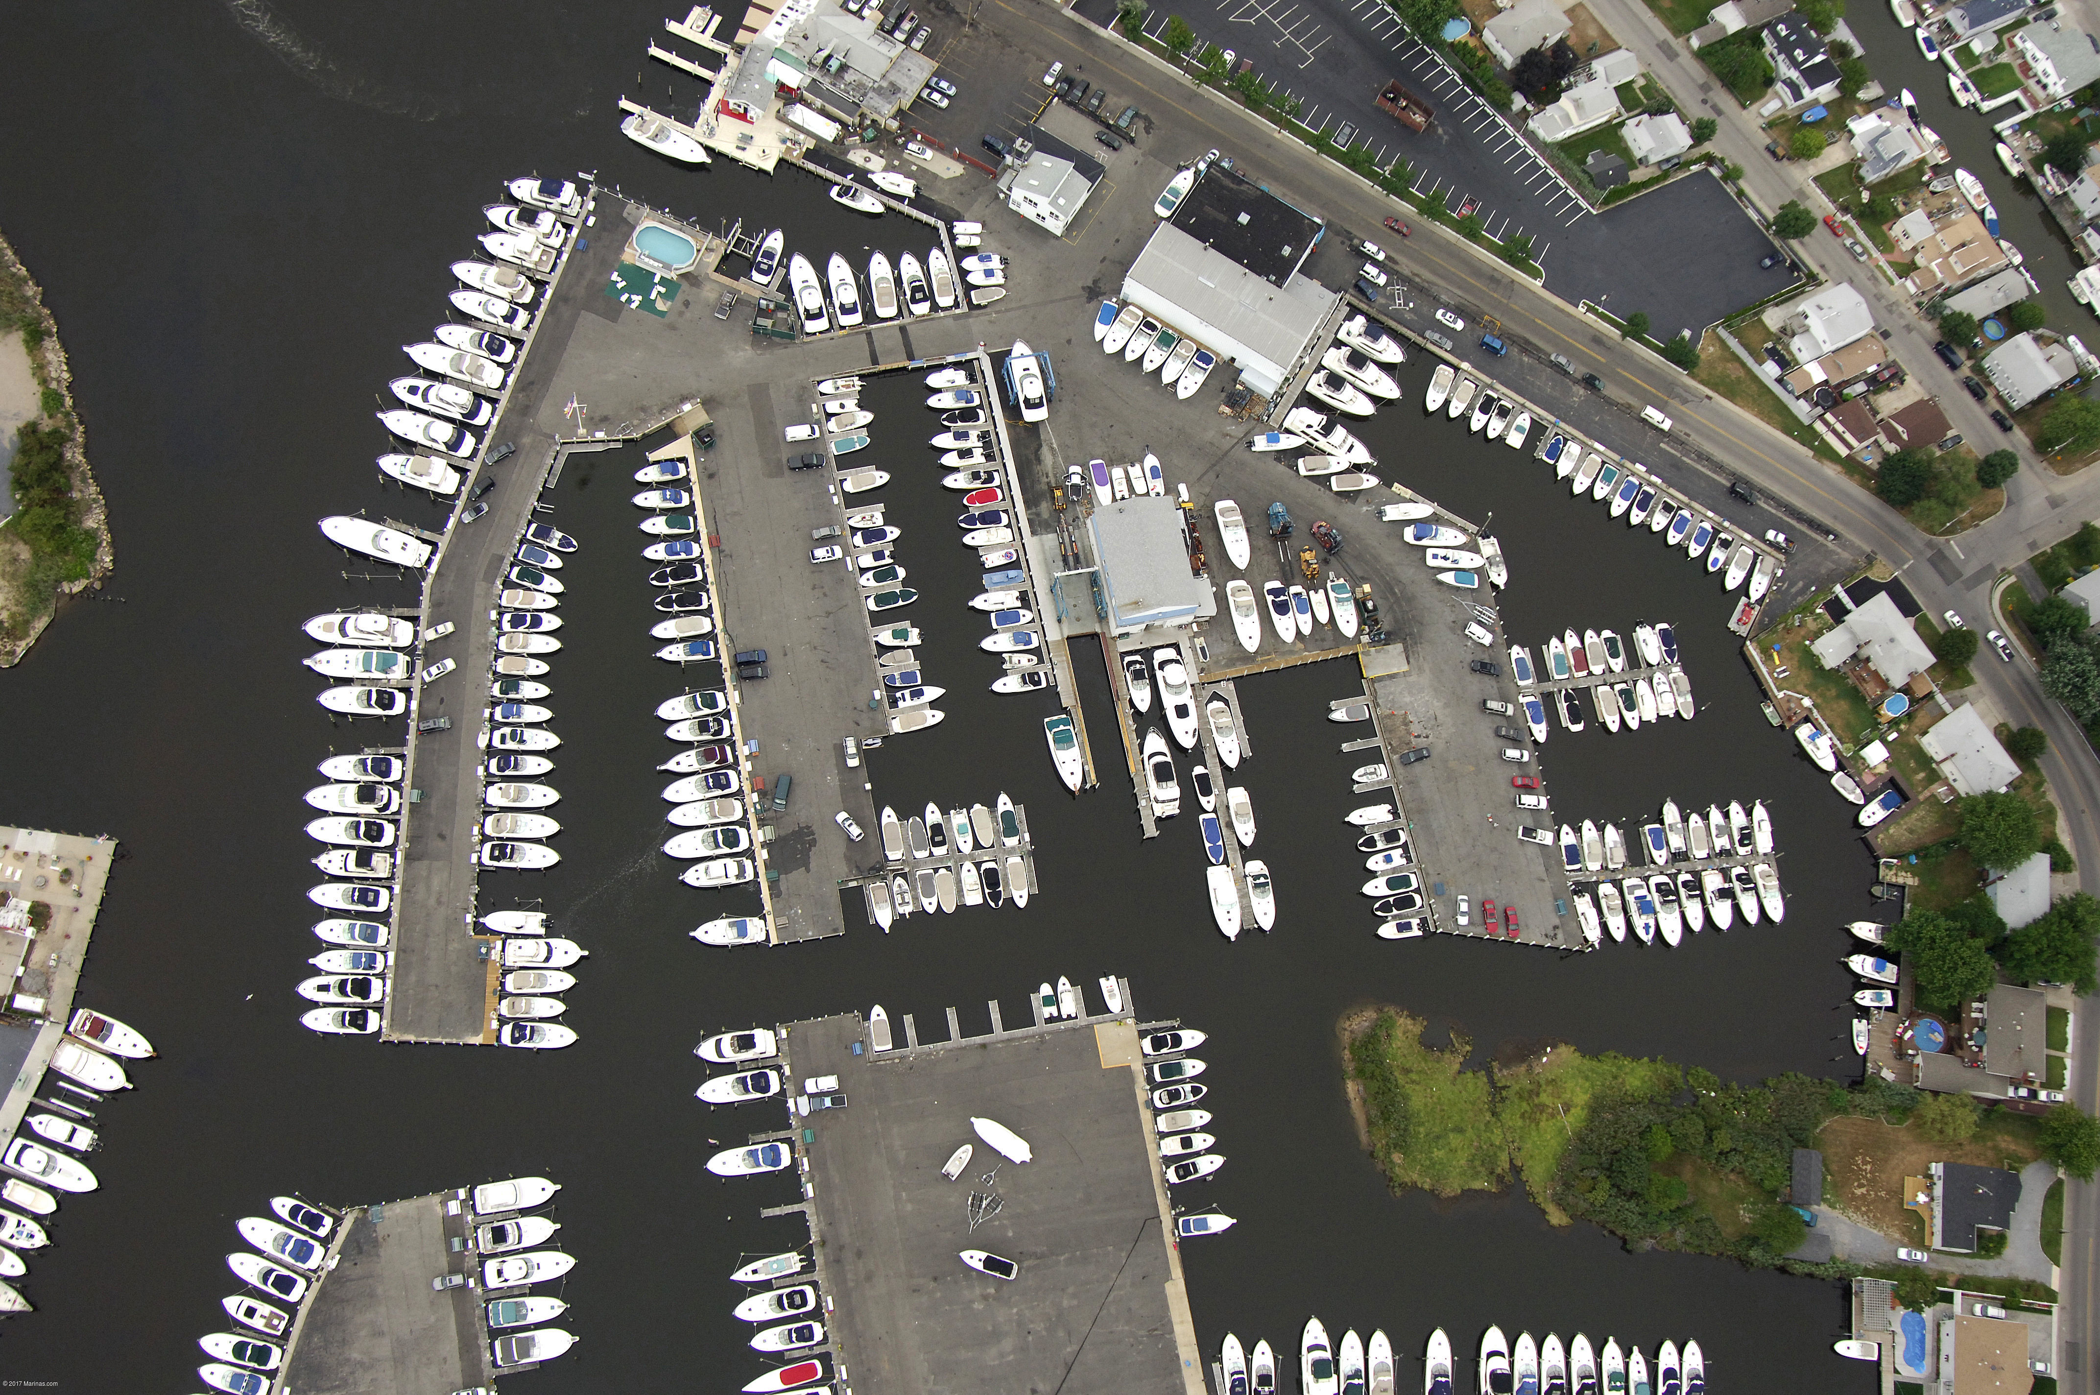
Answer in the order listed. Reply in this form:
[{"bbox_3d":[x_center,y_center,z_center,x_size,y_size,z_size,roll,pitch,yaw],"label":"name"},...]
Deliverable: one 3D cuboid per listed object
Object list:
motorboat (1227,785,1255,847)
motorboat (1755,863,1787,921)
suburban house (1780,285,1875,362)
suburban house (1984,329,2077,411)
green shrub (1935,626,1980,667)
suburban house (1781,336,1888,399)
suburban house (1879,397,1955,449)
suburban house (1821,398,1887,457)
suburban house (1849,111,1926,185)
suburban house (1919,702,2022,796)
[{"bbox_3d":[29.416,17.990,318.127,3.300,2.900,9.834,-6,71,-9],"label":"motorboat"},{"bbox_3d":[113.230,30.780,329.200,3.210,2.610,9.540,-6,72,-9],"label":"motorboat"},{"bbox_3d":[133.930,-64.660,362.930,15.650,5.020,9.330,-28,77,-15],"label":"suburban house"},{"bbox_3d":[170.820,-57.790,364.250,13.850,7.020,10.430,-30,77,-16],"label":"suburban house"},{"bbox_3d":[151.350,-8.310,349.810,6.400,5.000,6.400,2,73,-6],"label":"green shrub"},{"bbox_3d":[133.097,-56.022,355.819,18.529,5.300,5.494,-23,74,-14],"label":"suburban house"},{"bbox_3d":[145.943,-45.595,353.643,11.823,5.000,6.352,-25,75,-15],"label":"suburban house"},{"bbox_3d":[134.222,-45.628,351.935,7.676,5.600,7.505,-26,75,-15],"label":"suburban house"},{"bbox_3d":[149.270,-99.790,375.730,14.250,7.020,10.940,-26,77,-15],"label":"suburban house"},{"bbox_3d":[151.100,9.440,344.330,11.130,4.800,14.180,-30,78,-15],"label":"suburban house"}]

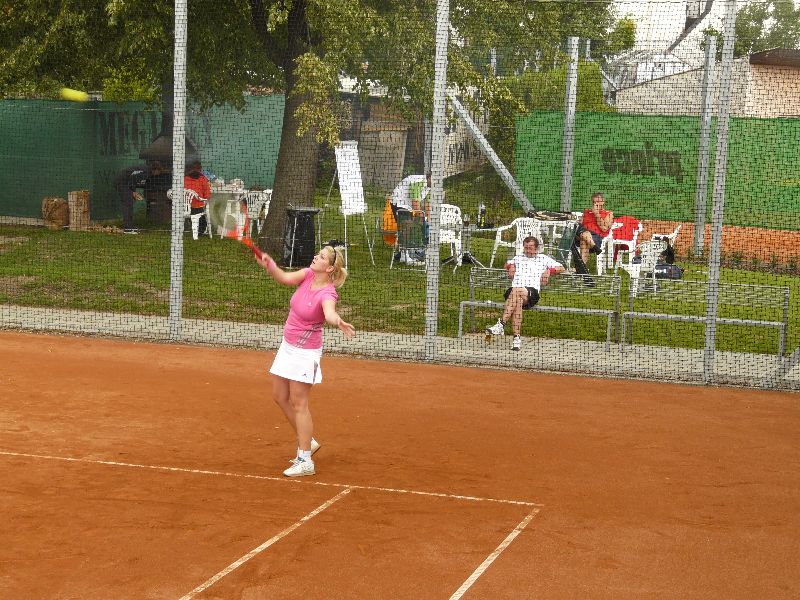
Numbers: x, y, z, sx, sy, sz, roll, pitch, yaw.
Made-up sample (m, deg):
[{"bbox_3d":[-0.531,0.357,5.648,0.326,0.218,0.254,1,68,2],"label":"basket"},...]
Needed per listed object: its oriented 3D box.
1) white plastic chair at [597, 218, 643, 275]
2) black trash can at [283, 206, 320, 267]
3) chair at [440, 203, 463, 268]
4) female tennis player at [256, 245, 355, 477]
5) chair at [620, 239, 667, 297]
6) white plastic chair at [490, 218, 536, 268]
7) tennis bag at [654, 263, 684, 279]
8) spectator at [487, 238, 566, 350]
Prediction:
[{"bbox_3d":[3.694,-0.944,28.200,0.580,0.840,0.580,6,8,28],"label":"white plastic chair"},{"bbox_3d":[-1.582,-1.004,27.100,0.540,0.930,0.520,2,7,0],"label":"black trash can"},{"bbox_3d":[0.752,-1.032,27.000,0.540,0.930,0.560,0,7,-15],"label":"chair"},{"bbox_3d":[-0.700,0.448,12.500,0.620,1.660,0.820,-3,9,-38],"label":"female tennis player"},{"bbox_3d":[3.608,-0.476,25.100,0.570,0.820,0.570,-3,9,-38],"label":"chair"},{"bbox_3d":[1.920,-0.931,27.800,0.580,0.830,0.580,6,8,30],"label":"white plastic chair"},{"bbox_3d":[4.233,-0.453,26.800,0.680,0.270,0.320,3,7,6],"label":"tennis bag"},{"bbox_3d":[1.443,-0.075,19.400,0.820,1.250,0.920,4,7,14],"label":"spectator"}]

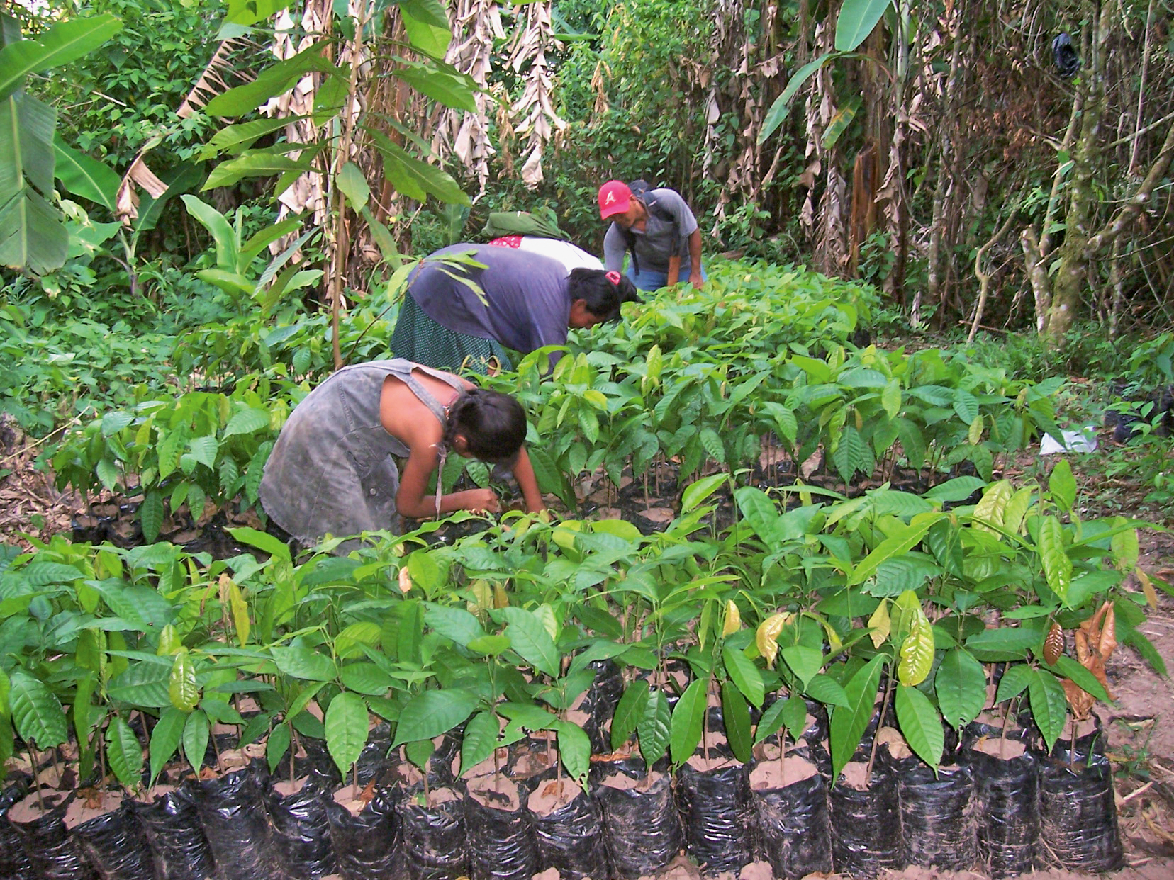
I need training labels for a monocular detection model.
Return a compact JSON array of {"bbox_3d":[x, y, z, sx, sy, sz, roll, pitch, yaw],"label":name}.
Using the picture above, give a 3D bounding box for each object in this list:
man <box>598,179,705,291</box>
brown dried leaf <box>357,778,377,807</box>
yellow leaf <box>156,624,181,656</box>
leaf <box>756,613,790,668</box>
[{"bbox_3d":[0.325,-0.695,5.573,0.460,1.160,0.500,4,12,18],"label":"man"},{"bbox_3d":[-0.339,0.543,1.780,0.030,0.043,0.025,0,12,0],"label":"brown dried leaf"},{"bbox_3d":[-0.699,0.337,1.930,0.042,0.062,0.028,0,12,0],"label":"yellow leaf"},{"bbox_3d":[0.280,0.302,1.740,0.042,0.084,0.025,17,11,-3],"label":"leaf"}]

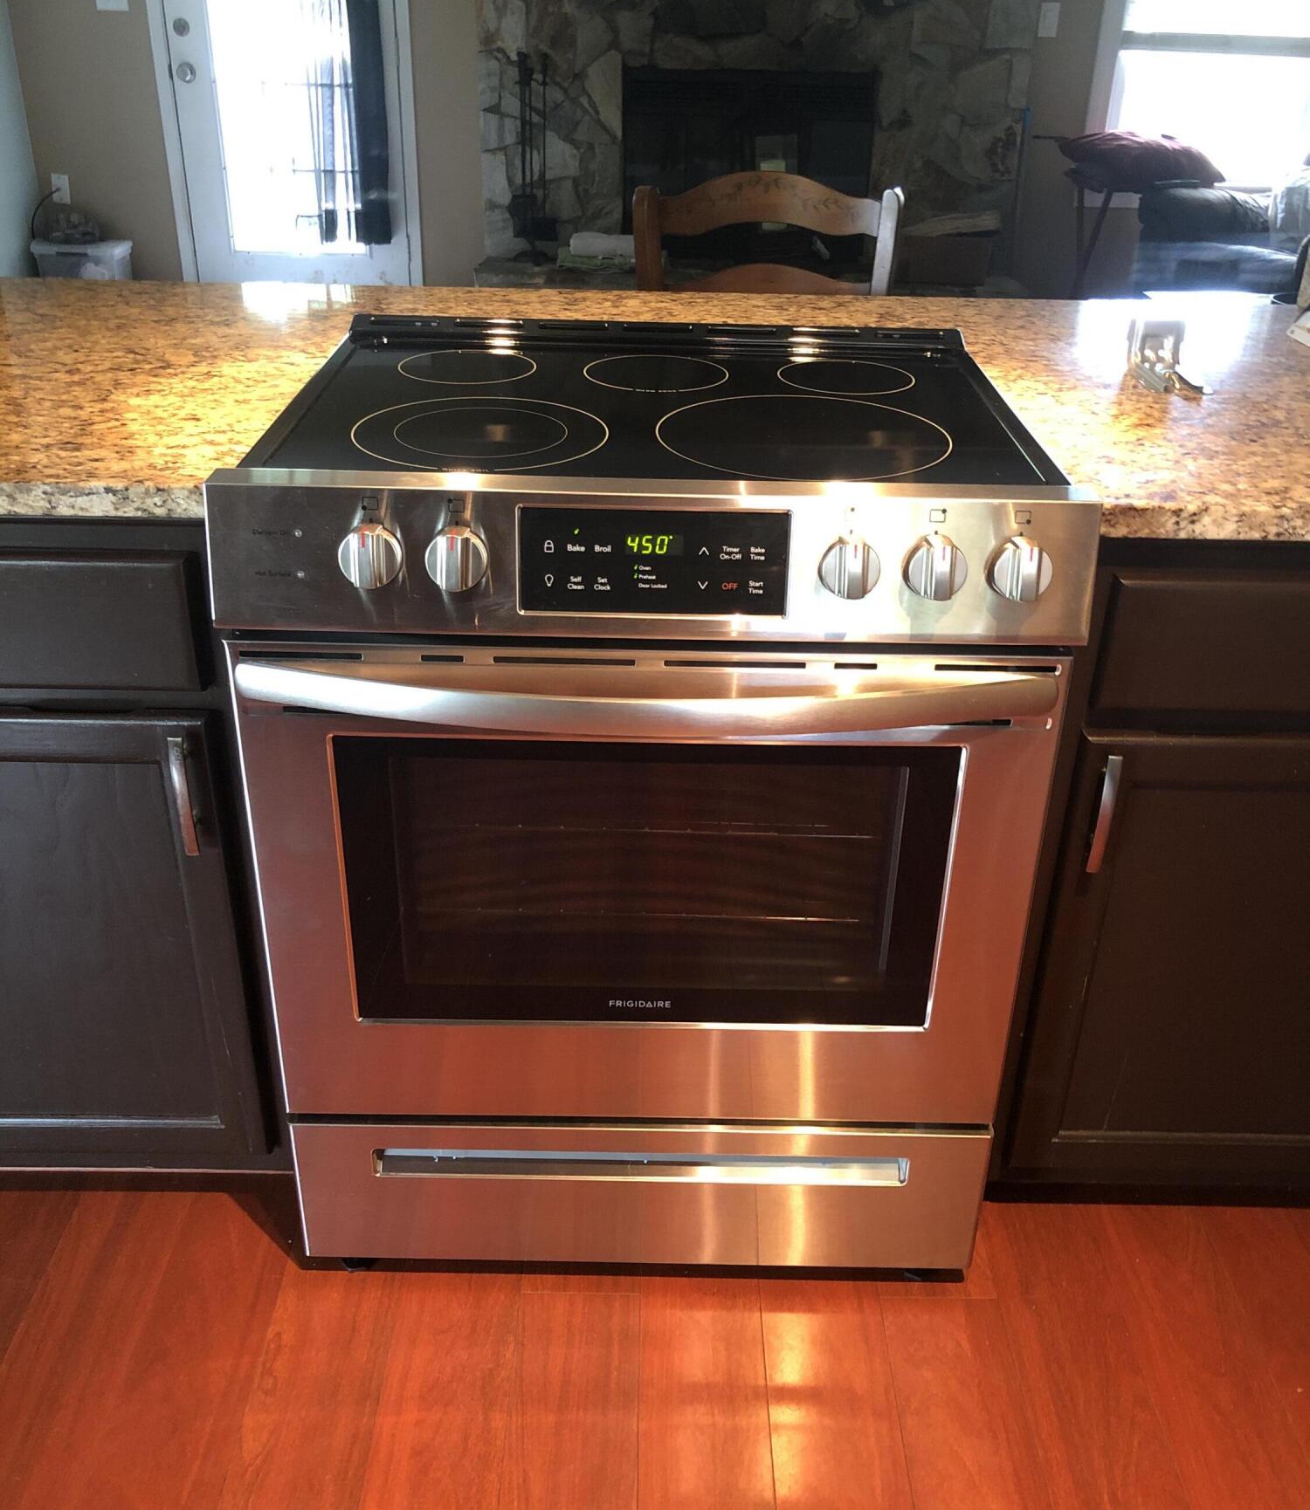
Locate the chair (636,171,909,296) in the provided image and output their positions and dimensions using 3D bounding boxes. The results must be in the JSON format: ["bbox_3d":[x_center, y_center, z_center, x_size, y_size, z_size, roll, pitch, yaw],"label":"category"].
[{"bbox_3d":[0.178,-0.411,2.403,0.460,1.030,0.500,1,28,0],"label":"chair"}]

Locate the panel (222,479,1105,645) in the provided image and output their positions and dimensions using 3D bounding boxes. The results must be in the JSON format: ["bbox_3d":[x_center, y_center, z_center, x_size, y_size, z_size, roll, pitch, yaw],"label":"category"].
[{"bbox_3d":[-0.003,-0.168,1.210,0.757,0.133,0.066,1,15,0],"label":"panel"}]

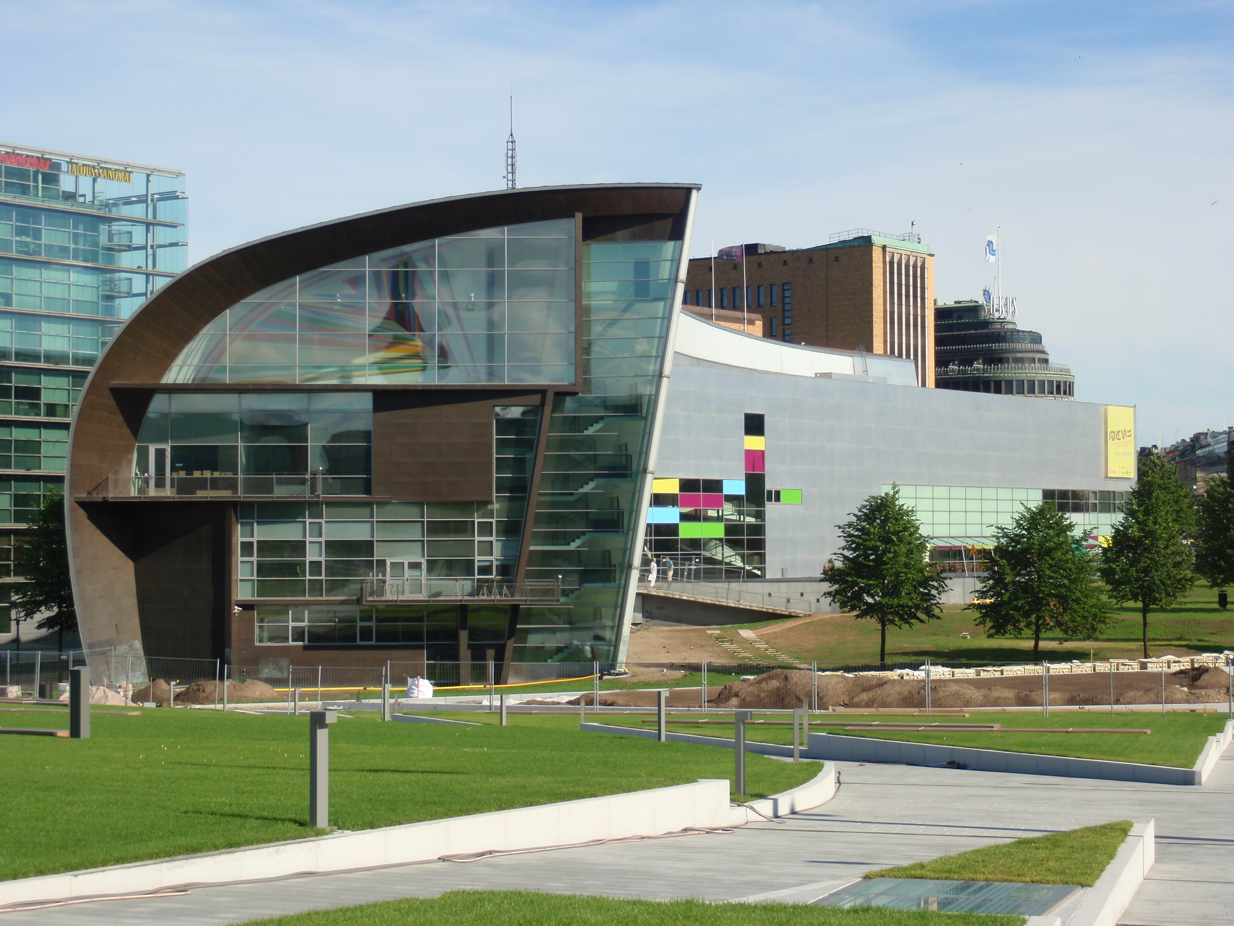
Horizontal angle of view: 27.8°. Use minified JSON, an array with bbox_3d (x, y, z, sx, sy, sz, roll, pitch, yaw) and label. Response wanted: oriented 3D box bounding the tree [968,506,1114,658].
[{"bbox_3d":[20.329,5.726,120.000,6.400,7.600,6.100,-1,-2,10],"label":"tree"}]

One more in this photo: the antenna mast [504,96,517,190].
[{"bbox_3d":[-5.436,-16.275,127.000,0.600,4.900,0.600,0,-2,0],"label":"antenna mast"}]

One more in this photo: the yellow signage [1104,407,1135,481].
[{"bbox_3d":[39.930,-1.622,198.000,0.250,5.750,4.700,-2,-3,39],"label":"yellow signage"}]

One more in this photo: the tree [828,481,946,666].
[{"bbox_3d":[12.827,5.402,119.000,5.700,8.600,5.600,0,-2,6],"label":"tree"}]

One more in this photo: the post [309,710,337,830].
[{"bbox_3d":[-2.672,2.791,22.700,0.170,1.050,0.190,-1,-2,26],"label":"post"}]

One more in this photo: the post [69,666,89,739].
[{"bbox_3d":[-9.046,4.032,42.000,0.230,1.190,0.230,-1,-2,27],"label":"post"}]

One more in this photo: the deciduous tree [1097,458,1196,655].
[{"bbox_3d":[25.687,4.464,121.000,4.600,9.900,4.600,-1,-2,12],"label":"deciduous tree"}]

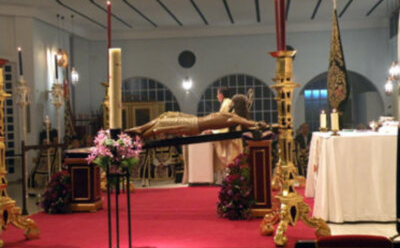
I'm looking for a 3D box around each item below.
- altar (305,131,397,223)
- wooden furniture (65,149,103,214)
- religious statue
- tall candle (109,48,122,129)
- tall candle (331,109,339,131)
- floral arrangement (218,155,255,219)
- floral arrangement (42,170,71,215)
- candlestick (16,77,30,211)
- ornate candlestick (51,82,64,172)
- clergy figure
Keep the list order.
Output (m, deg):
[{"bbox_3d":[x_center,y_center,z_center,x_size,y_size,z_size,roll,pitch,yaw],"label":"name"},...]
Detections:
[{"bbox_3d":[2.080,0.590,8.020,1.200,0.940,2.100,-1,0,8],"label":"altar"},{"bbox_3d":[-1.521,0.771,8.450,0.440,0.740,0.440,-1,0,7],"label":"wooden furniture"},{"bbox_3d":[-0.040,-0.100,8.150,1.750,0.400,1.400,-8,-1,9],"label":"religious statue"},{"bbox_3d":[-0.738,-0.311,5.650,0.108,0.700,0.108,-1,0,7],"label":"tall candle"},{"bbox_3d":[1.580,-0.048,7.600,0.090,0.245,0.090,-1,0,7],"label":"tall candle"},{"bbox_3d":[0.420,0.715,7.650,0.450,0.780,0.420,-1,0,7],"label":"floral arrangement"},{"bbox_3d":[-1.880,0.875,8.450,0.370,0.550,0.370,-1,0,7],"label":"floral arrangement"},{"bbox_3d":[-3.100,0.238,11.400,0.230,2.150,0.230,-3,1,-9],"label":"candlestick"},{"bbox_3d":[-2.179,0.240,10.000,0.200,1.800,0.200,-1,0,7],"label":"ornate candlestick"},{"bbox_3d":[0.493,0.212,11.600,0.560,1.740,0.600,-1,0,8],"label":"clergy figure"}]

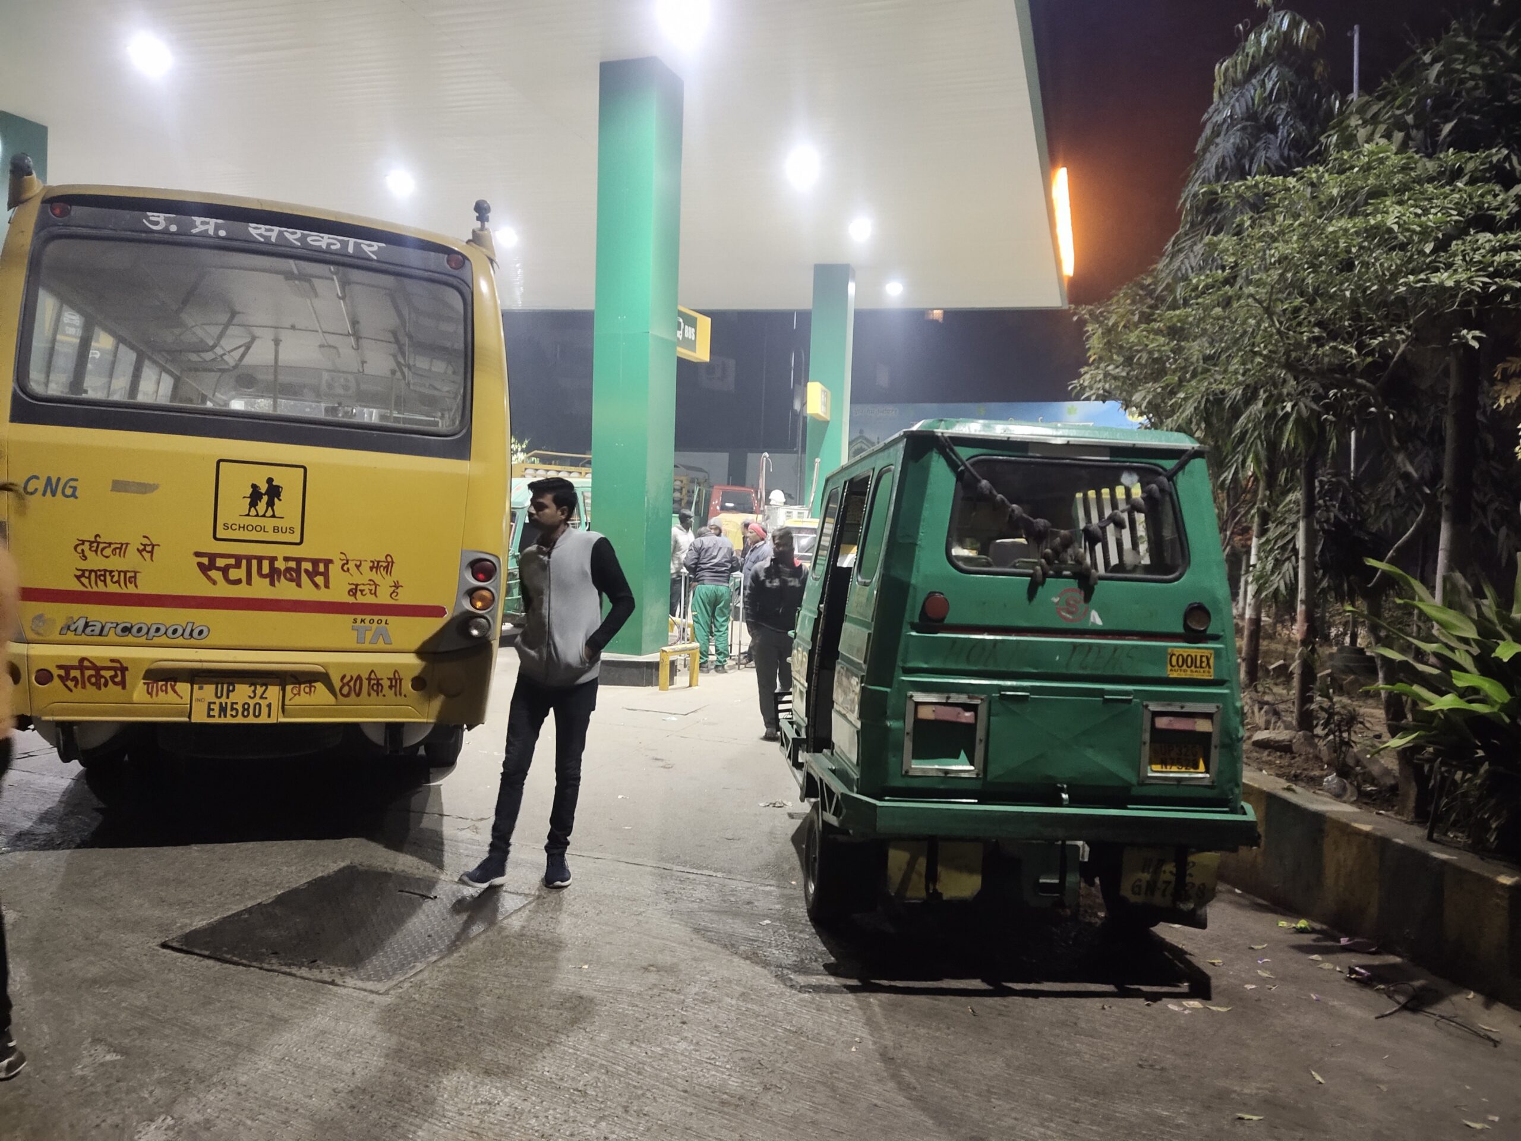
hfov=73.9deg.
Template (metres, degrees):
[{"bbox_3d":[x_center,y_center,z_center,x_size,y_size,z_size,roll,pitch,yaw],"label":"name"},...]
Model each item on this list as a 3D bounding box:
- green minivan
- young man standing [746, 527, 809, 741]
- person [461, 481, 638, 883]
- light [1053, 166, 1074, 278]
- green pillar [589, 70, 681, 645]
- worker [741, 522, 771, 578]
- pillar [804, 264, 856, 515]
[{"bbox_3d":[0.877,0.402,4.965,1.440,1.920,3.300,2,2,-4],"label":"green minivan"},{"bbox_3d":[0.167,0.438,7.580,0.540,1.600,0.380,2,2,12],"label":"young man standing"},{"bbox_3d":[-0.913,0.468,4.266,0.580,1.720,0.420,4,3,38],"label":"person"},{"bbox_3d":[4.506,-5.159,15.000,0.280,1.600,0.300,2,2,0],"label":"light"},{"bbox_3d":[-1.242,-2.043,10.100,0.600,5.710,0.620,3,2,18],"label":"green pillar"},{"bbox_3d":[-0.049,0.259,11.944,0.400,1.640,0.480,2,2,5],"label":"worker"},{"bbox_3d":[1.196,-2.230,17.198,0.600,5.710,0.600,3,2,18],"label":"pillar"}]

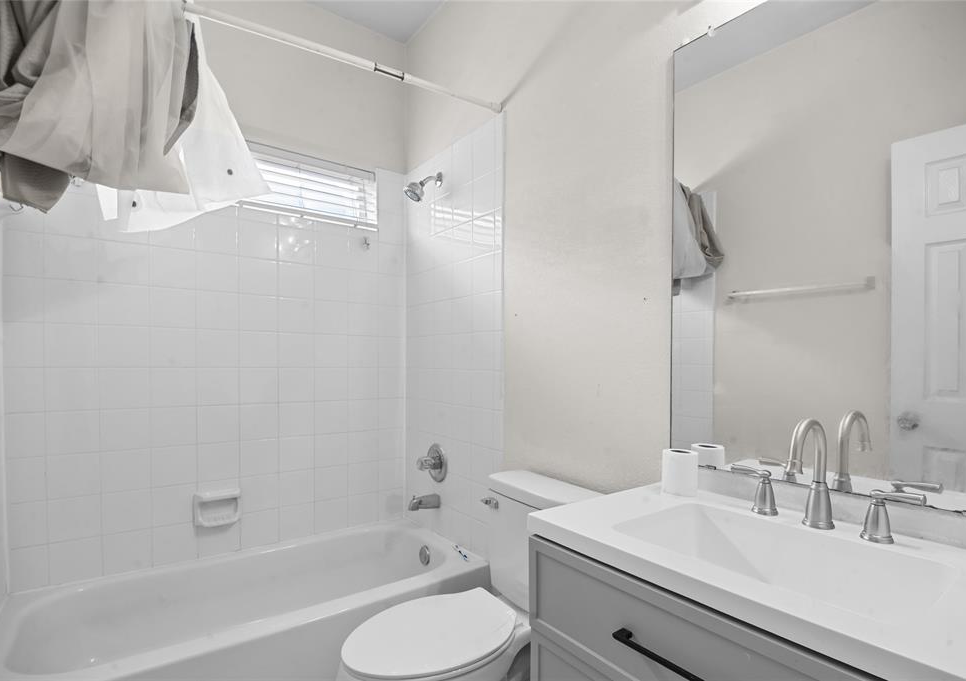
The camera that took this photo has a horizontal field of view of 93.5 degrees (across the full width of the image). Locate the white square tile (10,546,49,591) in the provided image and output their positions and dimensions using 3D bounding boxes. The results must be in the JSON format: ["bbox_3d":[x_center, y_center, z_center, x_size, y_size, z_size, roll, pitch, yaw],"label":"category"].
[{"bbox_3d":[-1.549,0.775,1.552,0.100,0.145,0.010,1,-2,-35],"label":"white square tile"}]

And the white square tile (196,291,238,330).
[{"bbox_3d":[-1.101,-0.124,1.890,0.152,0.152,0.010,1,-2,-35],"label":"white square tile"}]

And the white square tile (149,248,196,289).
[{"bbox_3d":[-1.216,-0.286,1.780,0.152,0.152,0.009,2,-3,-35],"label":"white square tile"}]

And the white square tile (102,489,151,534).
[{"bbox_3d":[-1.333,0.641,1.707,0.152,0.152,0.010,1,-2,-35],"label":"white square tile"}]

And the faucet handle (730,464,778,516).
[{"bbox_3d":[0.582,0.316,0.968,0.053,0.089,0.094,2,-3,-35],"label":"faucet handle"}]

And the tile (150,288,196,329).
[{"bbox_3d":[-1.214,-0.125,1.777,0.152,0.152,0.009,2,-3,-35],"label":"tile"}]

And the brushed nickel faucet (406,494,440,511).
[{"bbox_3d":[-0.264,0.727,2.038,0.143,0.073,0.056,2,-3,-35],"label":"brushed nickel faucet"}]

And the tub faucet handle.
[{"bbox_3d":[-0.246,0.558,2.064,0.087,0.167,0.167,1,-2,-35],"label":"tub faucet handle"}]

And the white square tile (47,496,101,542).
[{"bbox_3d":[-1.453,0.637,1.617,0.152,0.152,0.009,2,-3,-35],"label":"white square tile"}]

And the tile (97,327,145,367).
[{"bbox_3d":[-1.345,0.022,1.692,0.152,0.152,0.009,2,-3,-35],"label":"tile"}]

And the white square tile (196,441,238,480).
[{"bbox_3d":[-1.091,0.500,1.880,0.152,0.152,0.010,1,-2,-35],"label":"white square tile"}]

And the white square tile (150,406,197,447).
[{"bbox_3d":[-1.217,0.340,1.796,0.152,0.152,0.010,1,-2,-35],"label":"white square tile"}]

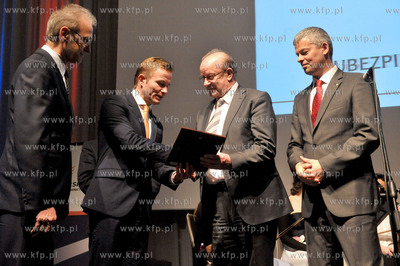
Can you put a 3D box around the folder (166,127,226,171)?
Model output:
[{"bbox_3d":[-0.025,0.089,2.534,0.226,0.018,0.288,12,-43,-15],"label":"folder"}]

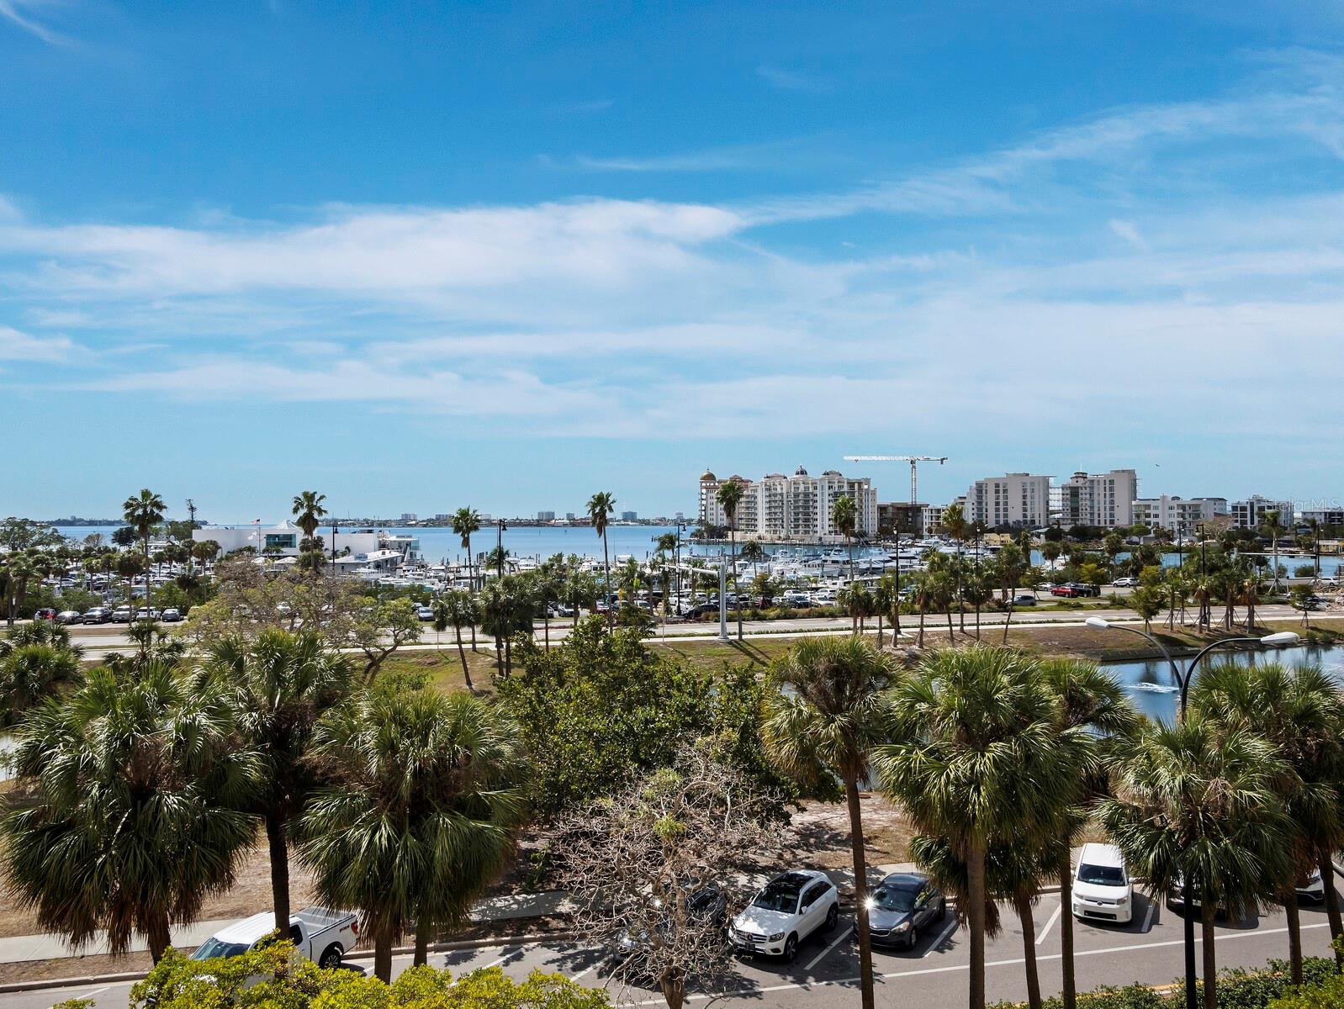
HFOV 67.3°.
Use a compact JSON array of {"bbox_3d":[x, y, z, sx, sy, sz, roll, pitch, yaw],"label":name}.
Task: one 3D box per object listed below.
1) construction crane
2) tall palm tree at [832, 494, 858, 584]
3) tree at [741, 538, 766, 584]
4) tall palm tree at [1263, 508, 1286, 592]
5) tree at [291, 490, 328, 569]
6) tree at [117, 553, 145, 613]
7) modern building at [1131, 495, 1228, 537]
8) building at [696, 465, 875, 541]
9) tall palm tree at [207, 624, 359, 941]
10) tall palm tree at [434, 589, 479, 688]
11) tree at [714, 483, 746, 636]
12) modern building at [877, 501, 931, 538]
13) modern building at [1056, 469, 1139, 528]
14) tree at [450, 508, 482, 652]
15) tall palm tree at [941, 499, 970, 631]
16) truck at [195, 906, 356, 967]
[{"bbox_3d":[115.441,-2.433,520.000,52.500,45.500,3.500,0,-1,3],"label":"construction crane"},{"bbox_3d":[19.961,6.923,116.485,3.070,16.270,3.070,0,-1,10],"label":"tall palm tree"},{"bbox_3d":[15.577,11.553,192.836,4.700,10.270,4.700,0,-1,0],"label":"tree"},{"bbox_3d":[107.435,8.140,180.000,3.900,14.785,3.900,0,-1,0],"label":"tall palm tree"},{"bbox_3d":[-37.295,6.785,103.904,3.600,16.600,3.600,0,-1,-20],"label":"tree"},{"bbox_3d":[-65.087,10.418,121.507,3.210,9.460,3.210,1,-1,-28],"label":"tree"},{"bbox_3d":[218.748,7.252,436.000,39.000,22.000,20.000,-1,-1,30],"label":"modern building"},{"bbox_3d":[72.632,-0.027,635.084,112.000,46.610,45.000,0,-1,18],"label":"building"},{"bbox_3d":[-7.417,7.857,19.200,3.100,10.924,3.100,0,-1,0],"label":"tall palm tree"},{"bbox_3d":[-16.877,10.650,79.439,3.490,7.910,3.490,0,-1,-12],"label":"tall palm tree"},{"bbox_3d":[6.262,6.090,109.500,3.300,17.419,3.300,0,-1,0],"label":"tree"},{"bbox_3d":[140.518,10.337,609.908,32.000,21.770,24.000,0,-1,20],"label":"modern building"},{"bbox_3d":[232.550,1.980,553.020,38.000,42.200,21.000,-1,-1,34],"label":"modern building"},{"bbox_3d":[-21.485,7.777,105.387,3.200,14.900,3.200,0,-1,-11],"label":"tree"},{"bbox_3d":[33.159,7.425,118.682,3.300,15.350,3.300,0,-1,16],"label":"tall palm tree"},{"bbox_3d":[-11.330,12.410,27.450,2.050,1.950,5.880,-1,-1,28],"label":"truck"}]

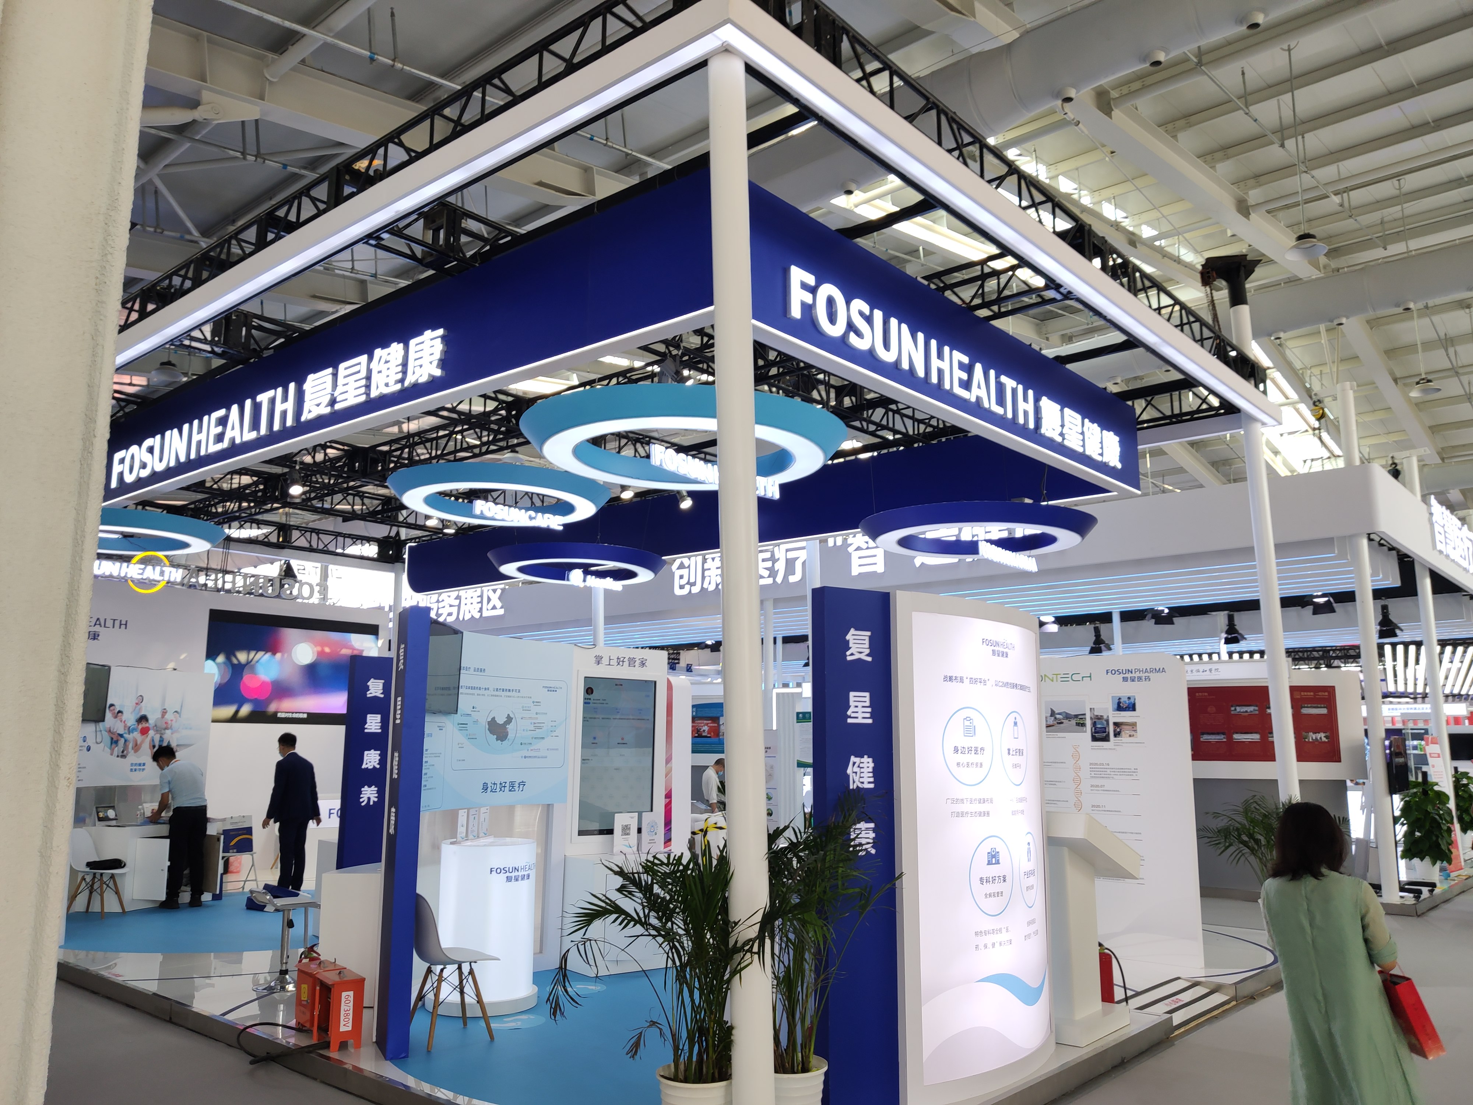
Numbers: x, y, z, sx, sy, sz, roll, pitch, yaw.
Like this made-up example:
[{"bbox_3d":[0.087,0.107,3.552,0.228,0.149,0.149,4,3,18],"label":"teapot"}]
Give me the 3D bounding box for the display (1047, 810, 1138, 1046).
[{"bbox_3d":[2.032,2.214,6.710,0.600,1.280,0.800,-8,-13,40],"label":"display"}]

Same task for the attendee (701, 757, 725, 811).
[{"bbox_3d":[-0.216,3.353,13.875,0.450,1.500,0.500,-1,-10,6],"label":"attendee"}]

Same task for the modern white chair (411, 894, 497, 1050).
[{"bbox_3d":[-1.650,2.379,6.410,0.540,0.810,0.470,8,-12,-37],"label":"modern white chair"}]

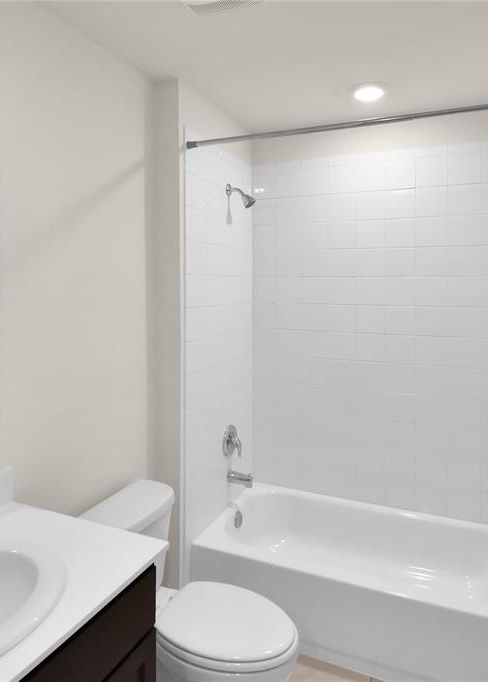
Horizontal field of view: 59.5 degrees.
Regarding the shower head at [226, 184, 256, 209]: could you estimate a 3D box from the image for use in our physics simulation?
[{"bbox_3d":[-0.011,-0.803,2.367,0.155,0.125,0.070,1,4,23],"label":"shower head"}]

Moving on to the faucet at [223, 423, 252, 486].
[{"bbox_3d":[-0.027,0.632,2.370,0.135,0.335,0.155,1,4,23],"label":"faucet"}]

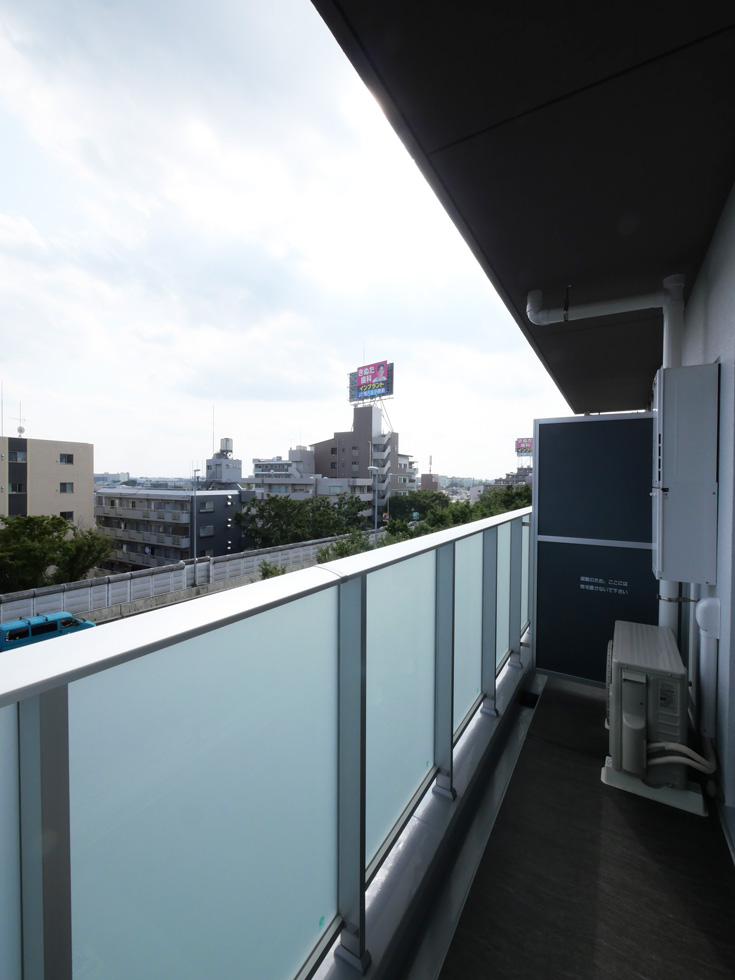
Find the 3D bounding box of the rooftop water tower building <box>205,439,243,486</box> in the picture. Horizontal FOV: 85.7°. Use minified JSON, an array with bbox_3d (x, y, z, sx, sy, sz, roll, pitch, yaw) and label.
[{"bbox_3d":[-20.100,-4.000,55.800,3.140,6.500,3.450,1,1,30],"label":"rooftop water tower building"}]

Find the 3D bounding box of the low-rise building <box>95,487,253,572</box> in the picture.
[{"bbox_3d":[-25.201,5.035,52.535,19.000,11.000,9.600,1,1,30],"label":"low-rise building"}]

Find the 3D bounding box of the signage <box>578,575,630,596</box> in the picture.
[{"bbox_3d":[1.710,0.694,2.872,0.310,0.108,0.008,1,1,32],"label":"signage"}]

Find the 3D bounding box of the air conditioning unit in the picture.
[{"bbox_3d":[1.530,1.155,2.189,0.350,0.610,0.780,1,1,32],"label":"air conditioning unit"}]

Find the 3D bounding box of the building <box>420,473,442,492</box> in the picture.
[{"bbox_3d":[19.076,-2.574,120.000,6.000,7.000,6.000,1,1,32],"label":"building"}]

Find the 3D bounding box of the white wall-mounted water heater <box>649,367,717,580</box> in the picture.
[{"bbox_3d":[1.682,-0.084,2.129,0.245,1.050,0.470,1,1,32],"label":"white wall-mounted water heater"}]

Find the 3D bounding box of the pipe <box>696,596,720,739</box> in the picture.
[{"bbox_3d":[1.640,0.845,1.912,0.075,0.650,0.095,1,1,32],"label":"pipe"}]

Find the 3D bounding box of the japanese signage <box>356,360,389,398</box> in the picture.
[{"bbox_3d":[0.890,-20.800,75.000,7.200,6.000,0.400,1,1,39],"label":"japanese signage"}]

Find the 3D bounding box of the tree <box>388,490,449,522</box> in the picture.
[{"bbox_3d":[10.810,3.897,84.000,12.000,7.800,9.000,1,1,32],"label":"tree"}]

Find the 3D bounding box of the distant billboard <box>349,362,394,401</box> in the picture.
[{"bbox_3d":[0.630,-20.600,76.000,11.000,5.900,1.500,1,1,39],"label":"distant billboard"}]

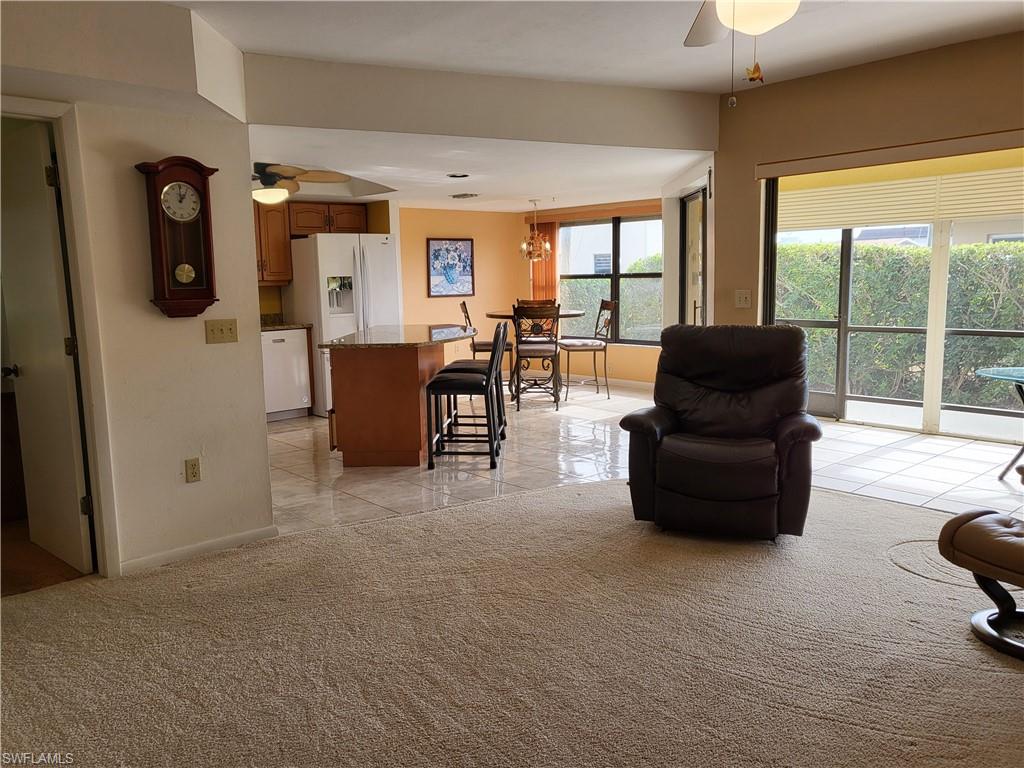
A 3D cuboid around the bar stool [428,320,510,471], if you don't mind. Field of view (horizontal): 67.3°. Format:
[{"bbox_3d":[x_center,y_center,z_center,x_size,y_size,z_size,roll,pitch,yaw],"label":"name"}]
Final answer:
[{"bbox_3d":[-0.332,0.067,5.600,0.542,1.030,0.432,-1,8,3],"label":"bar stool"}]

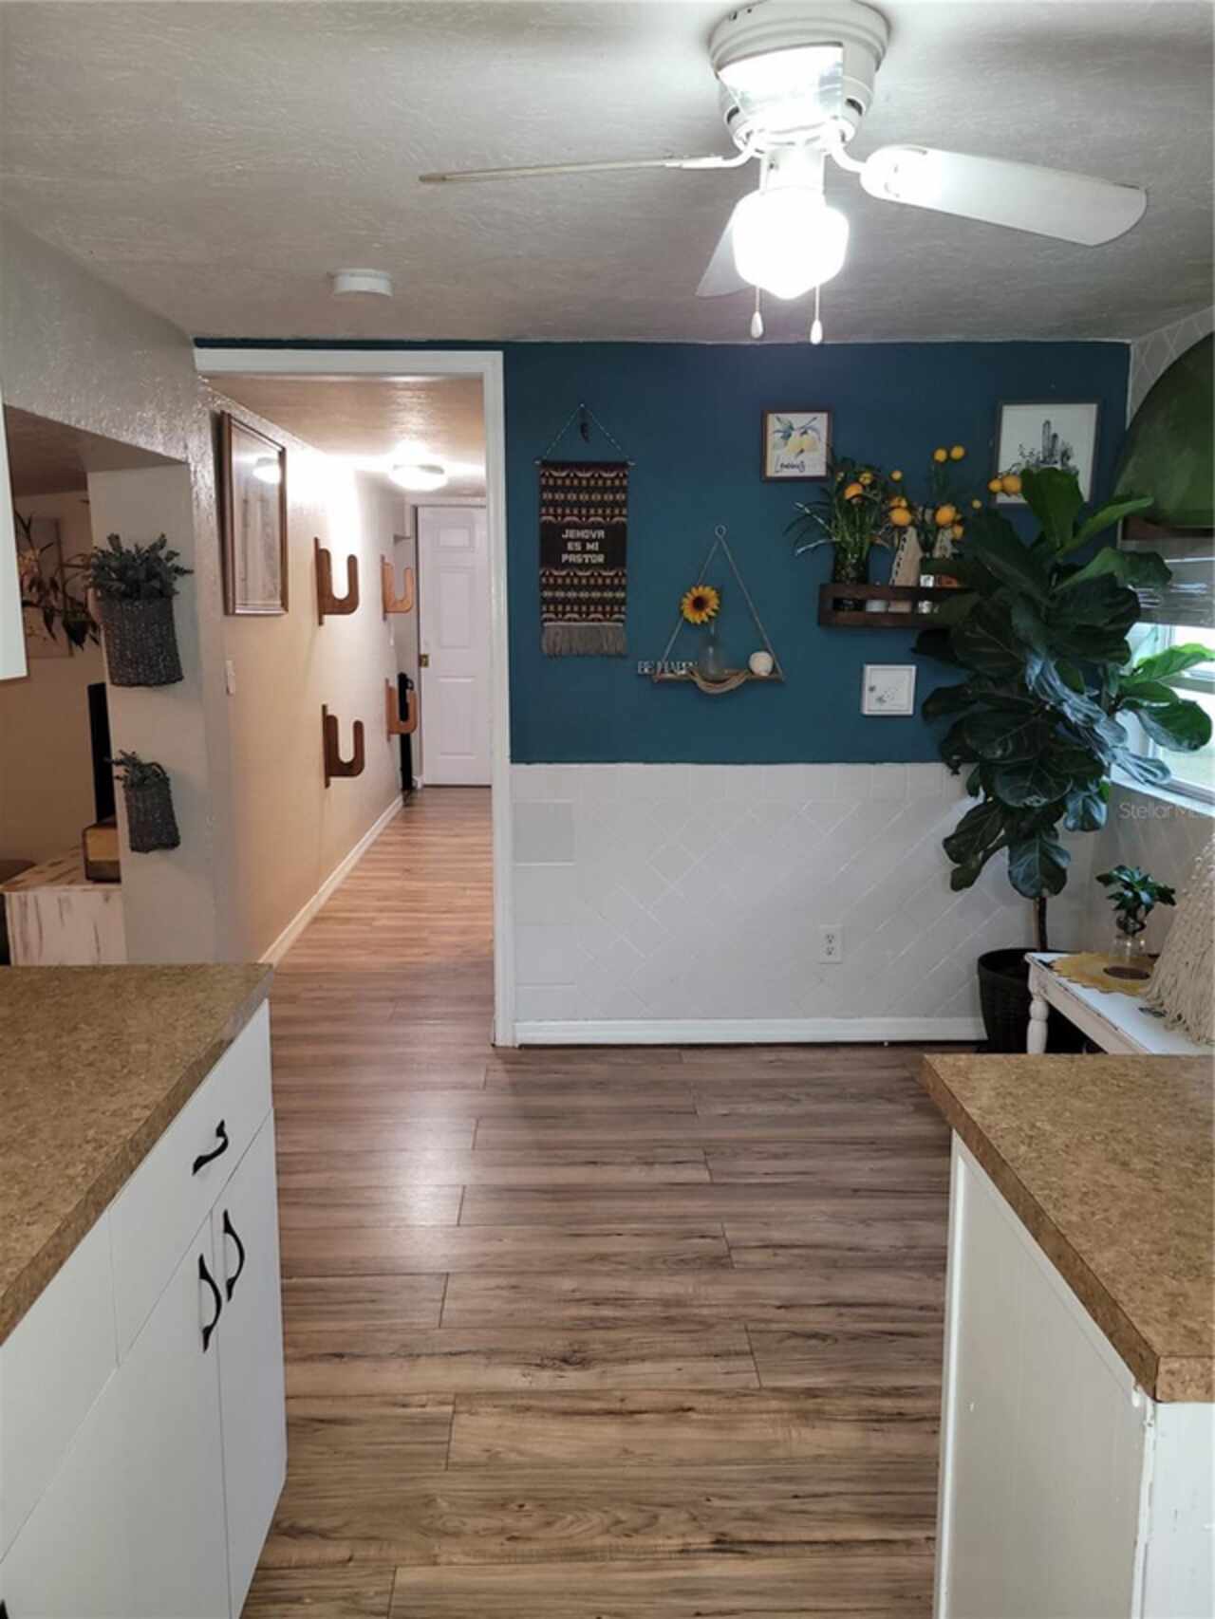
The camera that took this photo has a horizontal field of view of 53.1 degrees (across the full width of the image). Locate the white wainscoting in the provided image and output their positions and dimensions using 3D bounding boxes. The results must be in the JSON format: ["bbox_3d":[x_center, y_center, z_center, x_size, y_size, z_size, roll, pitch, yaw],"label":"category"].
[{"bbox_3d":[0.610,0.295,3.704,1.777,0.878,0.025,0,9,-1],"label":"white wainscoting"}]

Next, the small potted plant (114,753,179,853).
[{"bbox_3d":[-1.356,-0.022,3.578,0.180,0.287,0.120,1,9,6],"label":"small potted plant"}]

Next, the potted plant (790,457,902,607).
[{"bbox_3d":[0.694,-0.815,3.576,0.330,0.441,0.240,0,9,-2],"label":"potted plant"}]

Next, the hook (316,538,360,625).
[{"bbox_3d":[-1.325,-1.123,5.964,0.219,0.421,0.080,0,9,-2],"label":"hook"}]

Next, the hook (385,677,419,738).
[{"bbox_3d":[-1.318,-0.641,7.839,0.189,0.402,0.070,0,9,-1],"label":"hook"}]

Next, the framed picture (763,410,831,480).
[{"bbox_3d":[0.542,-1.044,3.483,0.194,0.195,0.020,0,9,-1],"label":"framed picture"}]

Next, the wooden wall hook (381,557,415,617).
[{"bbox_3d":[-1.321,-1.405,7.714,0.189,0.402,0.070,0,9,-1],"label":"wooden wall hook"}]

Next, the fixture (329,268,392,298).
[{"bbox_3d":[-0.582,-1.249,2.883,0.150,0.042,0.150,0,9,-2],"label":"fixture"}]

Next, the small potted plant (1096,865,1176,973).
[{"bbox_3d":[1.316,0.270,3.057,0.184,0.253,0.174,0,9,-1],"label":"small potted plant"}]

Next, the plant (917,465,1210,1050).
[{"bbox_3d":[1.165,-0.034,3.245,0.715,1.687,0.695,0,9,-1],"label":"plant"}]

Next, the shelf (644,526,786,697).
[{"bbox_3d":[0.300,-0.571,3.499,0.387,0.481,0.119,0,9,-1],"label":"shelf"}]

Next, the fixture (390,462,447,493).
[{"bbox_3d":[-1.030,-1.812,6.619,0.308,0.129,0.308,0,9,-1],"label":"fixture"}]

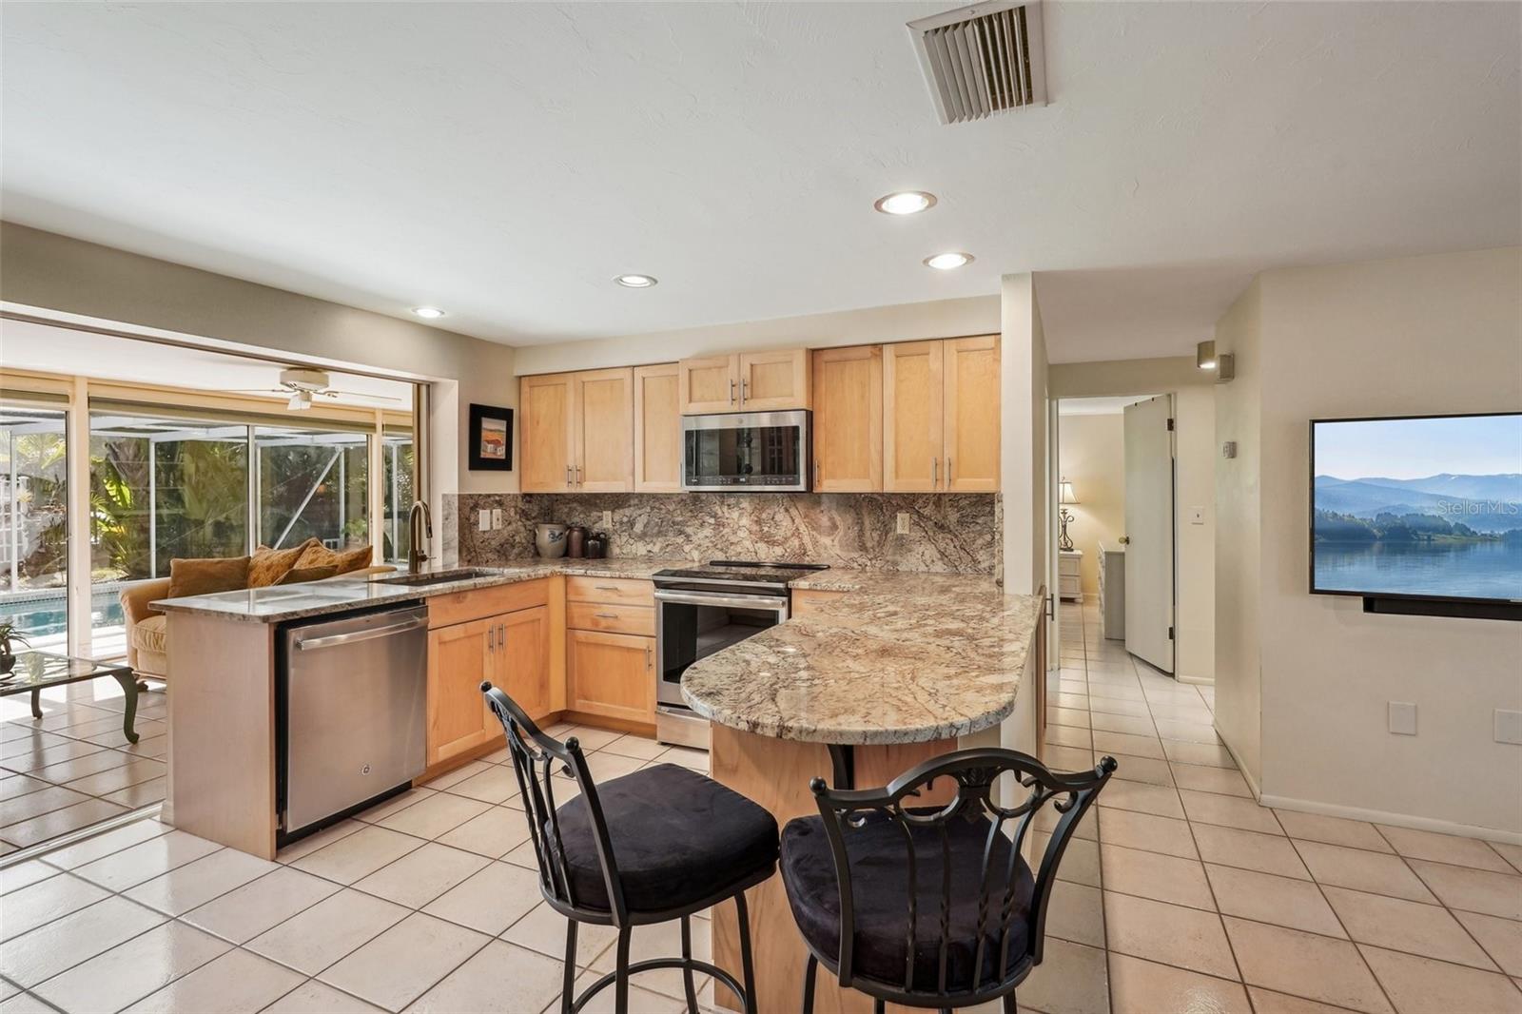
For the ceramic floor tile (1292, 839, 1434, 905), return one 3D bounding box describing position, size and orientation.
[{"bbox_3d":[2.139,1.299,2.415,0.330,0.010,0.330,0,1,24],"label":"ceramic floor tile"}]

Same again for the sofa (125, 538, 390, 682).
[{"bbox_3d":[-3.501,0.816,4.745,1.600,0.880,0.950,0,1,24],"label":"sofa"}]

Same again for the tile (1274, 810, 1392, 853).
[{"bbox_3d":[2.266,1.293,2.698,0.330,0.010,0.295,0,1,24],"label":"tile"}]

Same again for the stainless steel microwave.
[{"bbox_3d":[-0.020,-0.299,3.913,0.760,0.430,0.390,0,1,24],"label":"stainless steel microwave"}]

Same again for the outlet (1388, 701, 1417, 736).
[{"bbox_3d":[2.578,0.850,2.712,0.080,0.122,0.008,0,1,24],"label":"outlet"}]

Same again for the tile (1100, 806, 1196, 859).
[{"bbox_3d":[1.550,1.315,2.734,0.331,0.012,0.331,0,1,24],"label":"tile"}]

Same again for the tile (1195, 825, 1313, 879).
[{"bbox_3d":[1.867,1.317,2.595,0.331,0.012,0.331,0,1,24],"label":"tile"}]

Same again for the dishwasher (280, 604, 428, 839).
[{"bbox_3d":[-1.895,0.876,2.919,0.625,0.860,0.605,0,1,23],"label":"dishwasher"}]

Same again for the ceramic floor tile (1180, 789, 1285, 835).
[{"bbox_3d":[1.969,1.290,2.857,0.330,0.010,0.330,0,1,24],"label":"ceramic floor tile"}]

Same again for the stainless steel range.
[{"bbox_3d":[-0.086,0.820,3.750,0.760,0.930,0.690,0,1,23],"label":"stainless steel range"}]

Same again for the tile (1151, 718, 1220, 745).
[{"bbox_3d":[2.433,1.282,3.851,0.305,0.010,0.331,0,1,25],"label":"tile"}]

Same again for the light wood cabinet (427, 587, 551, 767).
[{"bbox_3d":[-1.651,0.819,3.627,0.615,0.795,0.800,0,1,24],"label":"light wood cabinet"}]

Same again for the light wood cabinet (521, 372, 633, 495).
[{"bbox_3d":[-1.124,-0.473,4.455,0.900,0.770,0.325,0,1,24],"label":"light wood cabinet"}]

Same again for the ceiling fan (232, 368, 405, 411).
[{"bbox_3d":[-3.416,-0.882,5.076,1.250,0.320,1.250,0,1,24],"label":"ceiling fan"}]

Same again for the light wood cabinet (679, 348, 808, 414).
[{"bbox_3d":[-0.028,-0.679,3.878,0.768,0.315,0.390,0,1,24],"label":"light wood cabinet"}]

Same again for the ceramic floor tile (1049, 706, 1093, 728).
[{"bbox_3d":[1.827,1.287,4.131,0.331,0.012,0.331,0,1,24],"label":"ceramic floor tile"}]

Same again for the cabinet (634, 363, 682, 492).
[{"bbox_3d":[-0.541,-0.466,4.191,0.380,0.768,0.325,0,1,24],"label":"cabinet"}]

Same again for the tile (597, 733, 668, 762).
[{"bbox_3d":[-0.655,1.293,3.660,0.331,0.010,0.331,0,1,23],"label":"tile"}]

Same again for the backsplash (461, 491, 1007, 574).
[{"bbox_3d":[-0.275,0.142,3.769,2.960,0.440,0.810,0,1,23],"label":"backsplash"}]

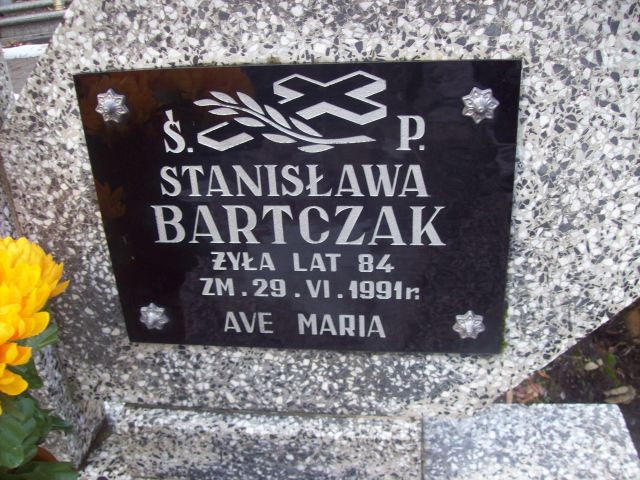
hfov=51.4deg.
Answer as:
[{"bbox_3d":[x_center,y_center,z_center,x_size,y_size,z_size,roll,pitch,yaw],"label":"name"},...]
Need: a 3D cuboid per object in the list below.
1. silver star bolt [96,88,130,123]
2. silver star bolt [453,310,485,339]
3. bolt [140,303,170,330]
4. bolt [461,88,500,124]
[{"bbox_3d":[-0.193,-0.121,0.608,0.032,0.032,0.013,0,26,8],"label":"silver star bolt"},{"bbox_3d":[0.148,0.088,0.659,0.032,0.032,0.013,0,26,8],"label":"silver star bolt"},{"bbox_3d":[-0.179,0.084,0.706,0.032,0.032,0.013,0,26,8],"label":"bolt"},{"bbox_3d":[0.136,-0.113,0.563,0.032,0.032,0.013,0,26,8],"label":"bolt"}]

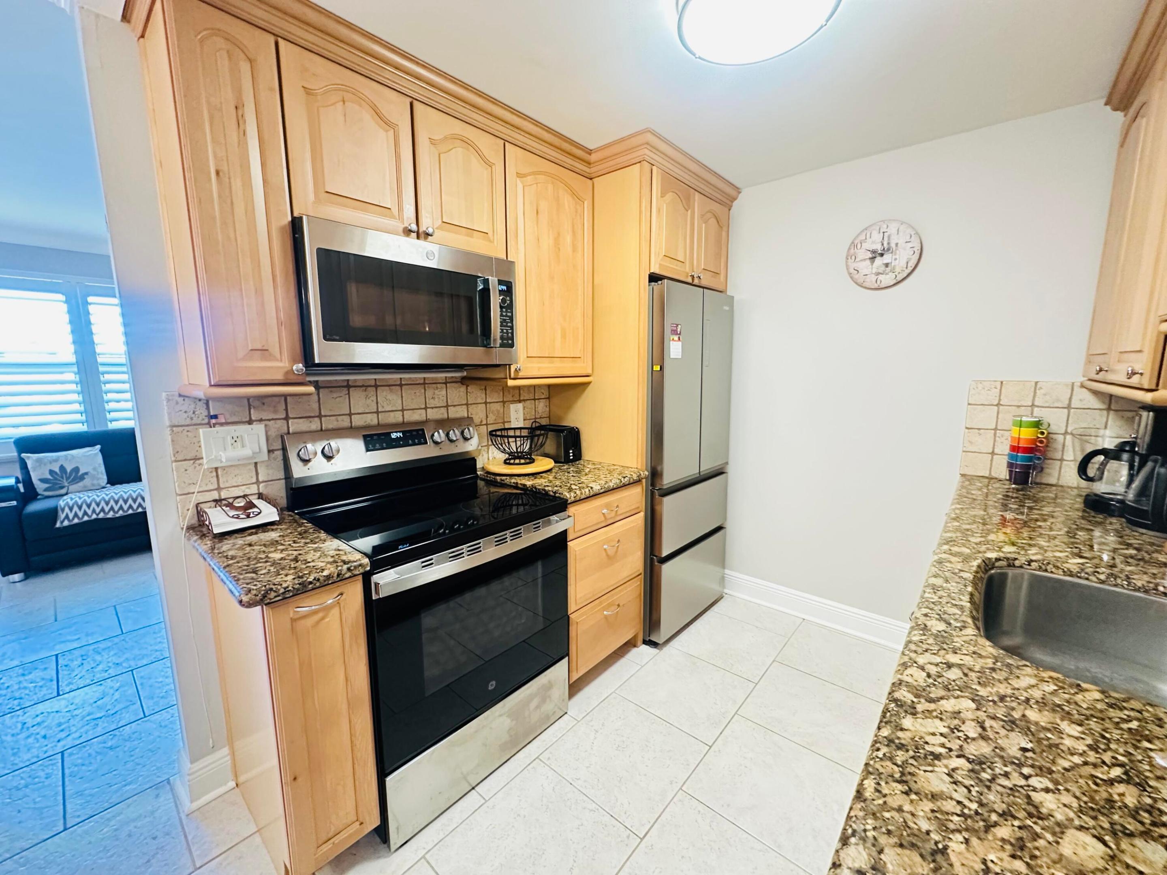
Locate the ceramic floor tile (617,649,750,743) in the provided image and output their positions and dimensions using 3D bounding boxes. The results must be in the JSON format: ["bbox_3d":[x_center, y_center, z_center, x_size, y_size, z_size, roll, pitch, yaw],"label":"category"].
[{"bbox_3d":[0.457,1.118,2.095,0.457,0.010,0.457,7,11,40],"label":"ceramic floor tile"}]

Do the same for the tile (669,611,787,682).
[{"bbox_3d":[0.757,1.066,2.442,0.457,0.010,0.457,7,11,40],"label":"tile"}]

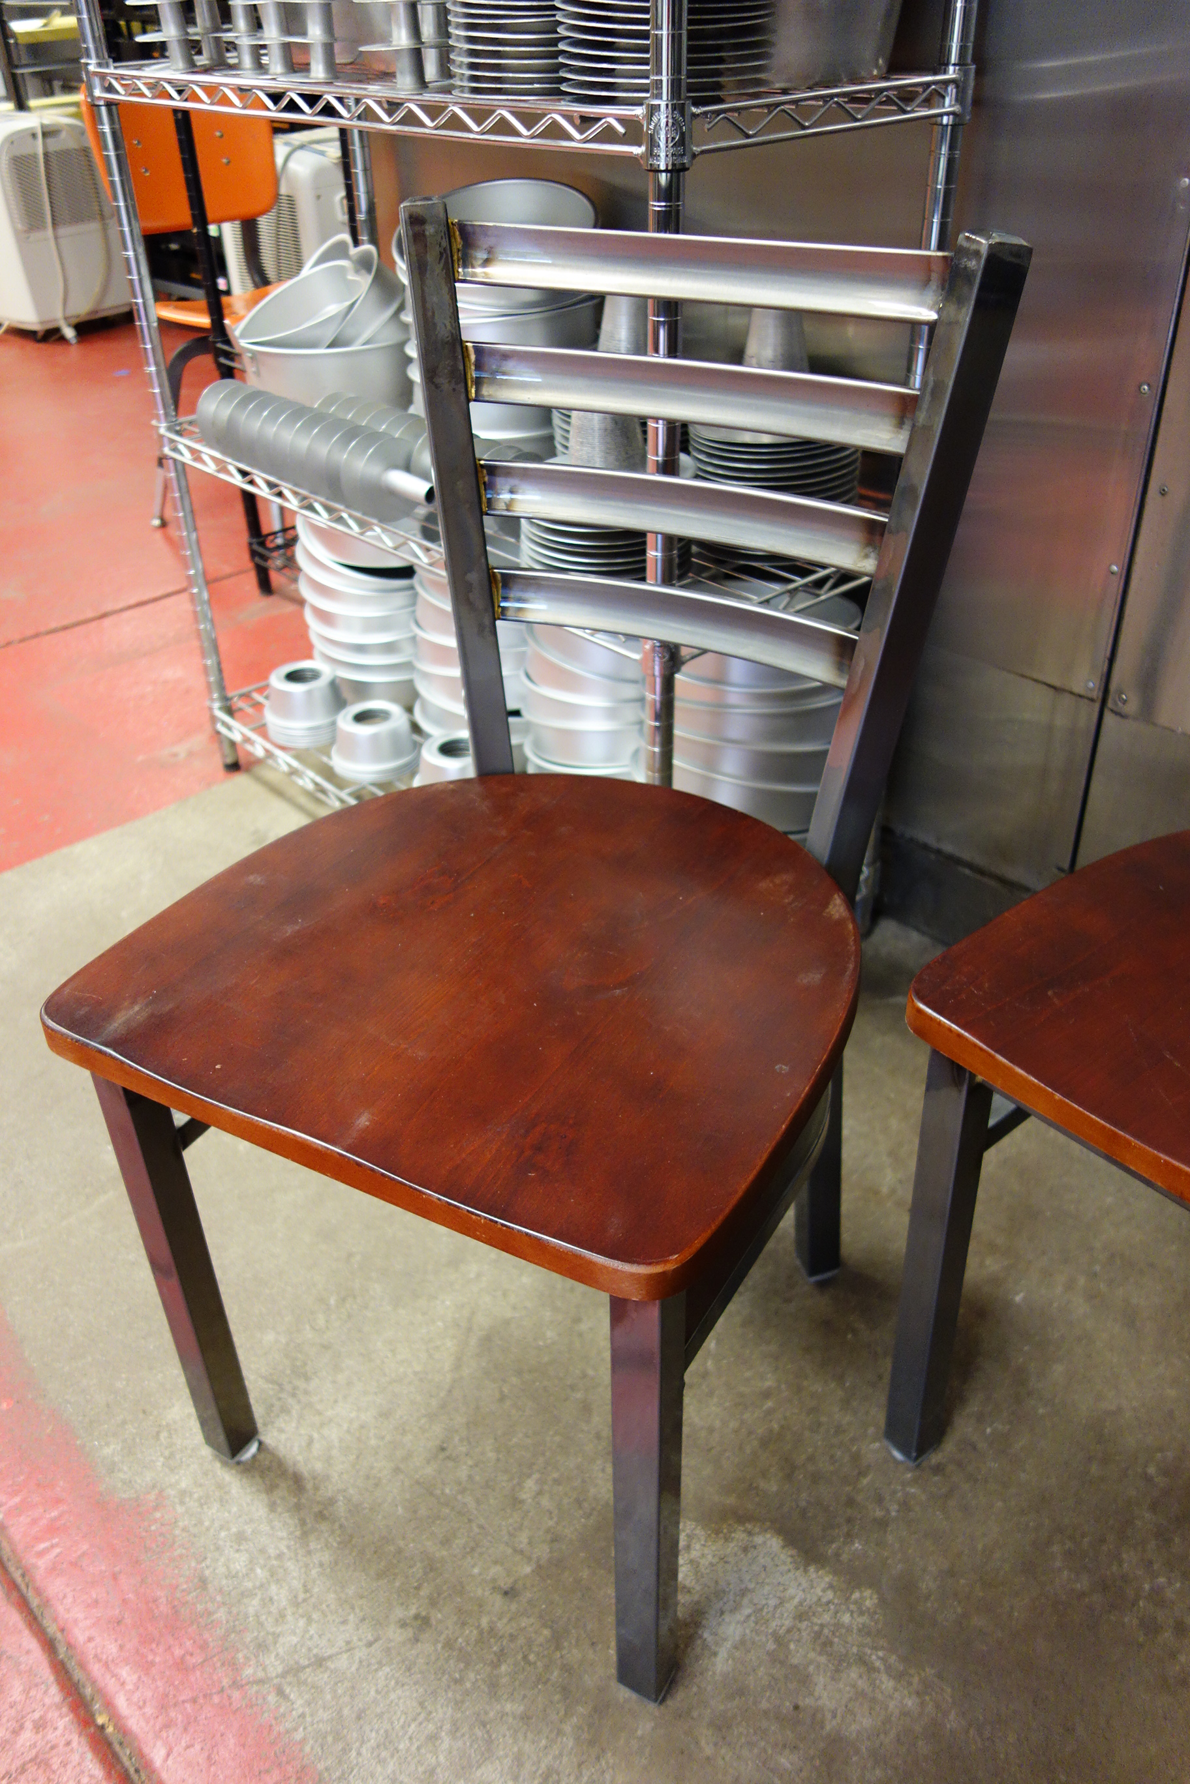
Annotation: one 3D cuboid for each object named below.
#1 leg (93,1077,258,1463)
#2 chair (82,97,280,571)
[{"bbox_3d":[-0.289,0.258,0.972,0.030,0.420,0.030,17,39,24],"label":"leg"},{"bbox_3d":[-0.621,-1.094,2.650,0.500,0.746,0.410,28,44,35],"label":"chair"}]

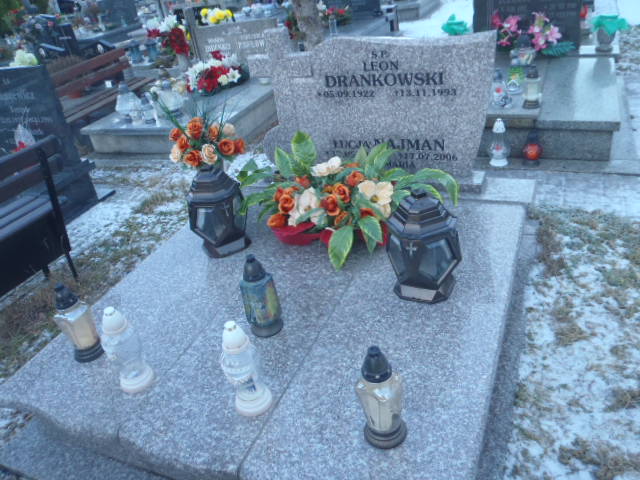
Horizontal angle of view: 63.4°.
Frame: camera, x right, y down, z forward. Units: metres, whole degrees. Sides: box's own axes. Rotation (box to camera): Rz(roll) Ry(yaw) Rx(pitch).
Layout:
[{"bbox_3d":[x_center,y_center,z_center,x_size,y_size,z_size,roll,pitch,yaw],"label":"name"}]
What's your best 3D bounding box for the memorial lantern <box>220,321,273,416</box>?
[{"bbox_3d":[-0.198,0.329,1.356,0.100,0.280,0.100,-15,30,-11],"label":"memorial lantern"}]

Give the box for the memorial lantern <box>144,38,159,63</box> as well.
[{"bbox_3d":[-2.213,-2.489,6.800,0.160,0.310,0.160,-15,28,-13],"label":"memorial lantern"}]

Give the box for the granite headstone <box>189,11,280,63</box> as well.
[{"bbox_3d":[-0.819,-1.991,4.965,0.950,0.500,0.140,6,33,24],"label":"granite headstone"}]

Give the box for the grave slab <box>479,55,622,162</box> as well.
[{"bbox_3d":[1.546,-1.039,3.883,1.120,0.265,1.637,6,33,24],"label":"grave slab"}]

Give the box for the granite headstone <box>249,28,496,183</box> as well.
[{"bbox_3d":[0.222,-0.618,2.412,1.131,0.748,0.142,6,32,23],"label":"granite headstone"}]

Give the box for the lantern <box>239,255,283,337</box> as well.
[{"bbox_3d":[-0.173,0.149,1.486,0.100,0.252,0.100,6,34,24],"label":"lantern"}]

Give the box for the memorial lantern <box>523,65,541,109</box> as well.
[{"bbox_3d":[1.372,-0.997,3.330,0.110,0.253,0.110,6,33,24],"label":"memorial lantern"}]

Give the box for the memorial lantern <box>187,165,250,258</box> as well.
[{"bbox_3d":[-0.414,-0.131,2.104,0.235,0.360,0.235,-19,31,-17],"label":"memorial lantern"}]

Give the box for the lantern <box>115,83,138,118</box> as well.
[{"bbox_3d":[-1.938,-1.399,5.139,0.200,0.330,0.200,-16,29,-16],"label":"lantern"}]

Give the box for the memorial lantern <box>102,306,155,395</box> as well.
[{"bbox_3d":[-0.525,0.276,1.374,0.097,0.248,0.097,6,34,24],"label":"memorial lantern"}]

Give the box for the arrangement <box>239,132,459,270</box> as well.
[{"bbox_3d":[0.105,-0.127,1.944,0.720,0.370,0.420,5,32,24],"label":"arrangement"}]

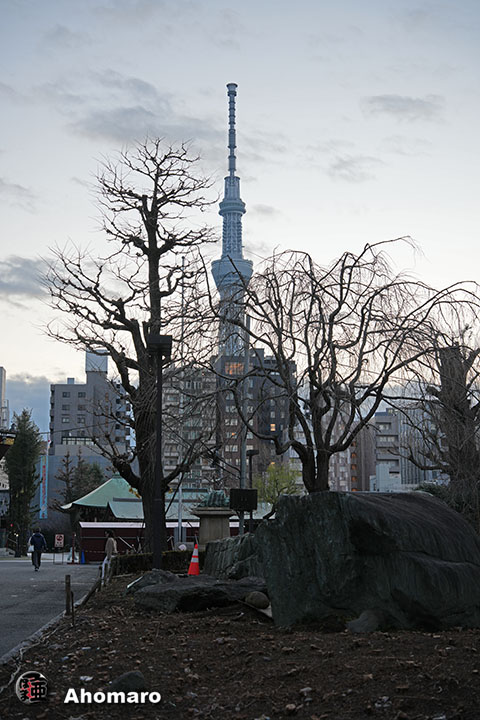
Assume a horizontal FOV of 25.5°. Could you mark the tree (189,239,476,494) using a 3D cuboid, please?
[{"bbox_3d":[1.931,1.077,22.121,6.100,7.500,5.700,0,-9,0],"label":"tree"}]

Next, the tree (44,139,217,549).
[{"bbox_3d":[-3.883,-0.468,37.581,6.100,15.700,6.000,0,-9,0],"label":"tree"}]

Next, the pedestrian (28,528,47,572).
[{"bbox_3d":[-7.945,7.441,41.644,0.620,1.720,0.500,0,-9,0],"label":"pedestrian"}]

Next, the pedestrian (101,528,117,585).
[{"bbox_3d":[-3.782,5.665,30.484,0.480,1.580,0.480,0,-9,0],"label":"pedestrian"}]

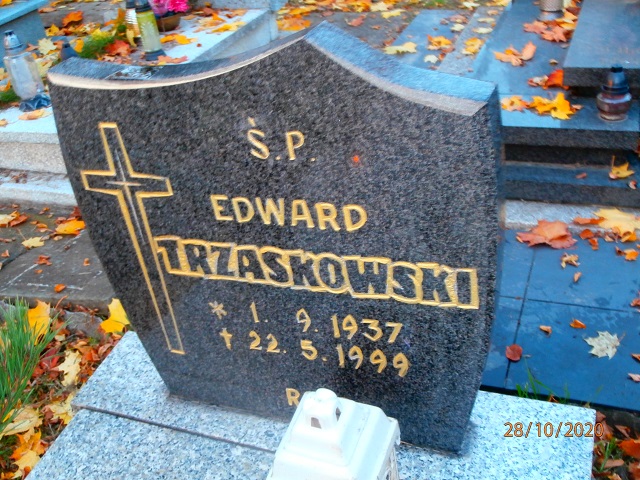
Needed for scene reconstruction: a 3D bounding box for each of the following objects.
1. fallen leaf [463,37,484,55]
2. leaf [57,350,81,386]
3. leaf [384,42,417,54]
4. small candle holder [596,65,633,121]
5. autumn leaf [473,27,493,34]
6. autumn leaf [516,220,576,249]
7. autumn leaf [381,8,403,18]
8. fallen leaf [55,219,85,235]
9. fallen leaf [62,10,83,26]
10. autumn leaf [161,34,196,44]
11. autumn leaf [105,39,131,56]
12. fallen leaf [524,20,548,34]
[{"bbox_3d":[0.732,-0.930,3.351,0.103,0.042,0.138,-1,34,13],"label":"fallen leaf"},{"bbox_3d":[-0.648,0.331,1.810,0.062,0.025,0.120,-23,34,-22],"label":"leaf"},{"bbox_3d":[0.405,-0.969,3.550,0.162,0.030,0.083,-5,34,8],"label":"leaf"},{"bbox_3d":[0.852,-0.426,2.018,0.100,0.155,0.100,6,34,22],"label":"small candle holder"},{"bbox_3d":[0.819,-1.057,3.542,0.098,0.016,0.077,-1,34,13],"label":"autumn leaf"},{"bbox_3d":[0.662,-0.018,2.054,0.168,0.040,0.093,2,35,18],"label":"autumn leaf"},{"bbox_3d":[0.412,-1.312,4.065,0.127,0.025,0.106,-5,34,7],"label":"autumn leaf"},{"bbox_3d":[-0.869,-0.047,2.436,0.104,0.020,0.086,-20,34,-18],"label":"fallen leaf"},{"bbox_3d":[-1.433,-1.283,4.068,0.116,0.050,0.120,-17,33,-14],"label":"fallen leaf"},{"bbox_3d":[-0.711,-0.997,3.489,0.196,0.020,0.093,7,37,24],"label":"autumn leaf"},{"bbox_3d":[-1.024,-0.972,3.538,0.126,0.050,0.128,-17,34,-11],"label":"autumn leaf"},{"bbox_3d":[0.865,-0.853,2.820,0.104,0.030,0.097,2,33,16],"label":"fallen leaf"}]

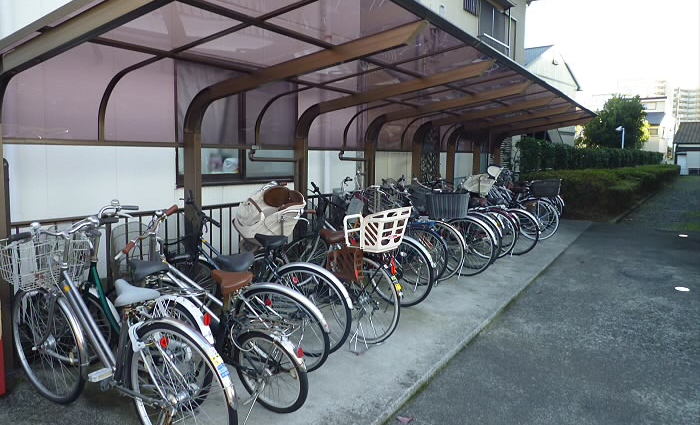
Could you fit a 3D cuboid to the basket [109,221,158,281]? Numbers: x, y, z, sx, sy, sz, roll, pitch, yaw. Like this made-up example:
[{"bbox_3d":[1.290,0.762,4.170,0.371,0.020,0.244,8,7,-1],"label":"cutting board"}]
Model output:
[{"bbox_3d":[-1.250,0.222,2.930,0.250,0.255,0.330,0,7,-10],"label":"basket"}]

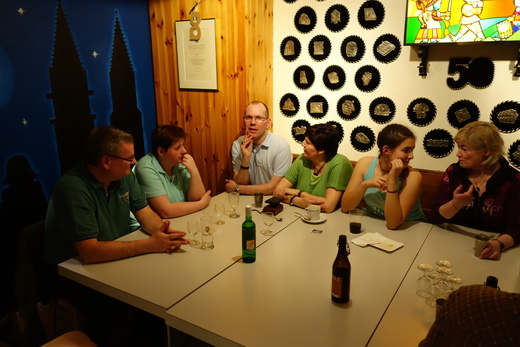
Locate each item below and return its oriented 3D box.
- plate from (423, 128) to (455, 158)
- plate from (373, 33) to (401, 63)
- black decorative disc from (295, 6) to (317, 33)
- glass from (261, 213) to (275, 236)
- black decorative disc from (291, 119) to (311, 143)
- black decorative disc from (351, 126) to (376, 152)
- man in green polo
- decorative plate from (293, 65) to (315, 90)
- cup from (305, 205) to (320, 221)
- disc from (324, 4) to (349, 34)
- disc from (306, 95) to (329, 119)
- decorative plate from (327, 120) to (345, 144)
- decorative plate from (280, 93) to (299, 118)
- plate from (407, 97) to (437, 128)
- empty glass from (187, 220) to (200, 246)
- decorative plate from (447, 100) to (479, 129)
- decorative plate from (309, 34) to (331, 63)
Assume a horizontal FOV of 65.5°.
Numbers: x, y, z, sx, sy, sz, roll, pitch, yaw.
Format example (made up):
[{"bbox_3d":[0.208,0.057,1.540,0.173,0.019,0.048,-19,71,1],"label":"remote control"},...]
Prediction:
[{"bbox_3d":[1.186,-0.201,2.687,0.187,0.187,0.020,9,18,31],"label":"plate"},{"bbox_3d":[0.842,-0.822,2.667,0.183,0.183,0.016,9,18,31],"label":"plate"},{"bbox_3d":[0.338,-1.136,2.992,0.187,0.187,0.020,9,18,31],"label":"black decorative disc"},{"bbox_3d":[0.046,0.272,2.171,0.063,0.113,0.063,0,15,0],"label":"glass"},{"bbox_3d":[0.331,-0.321,3.136,0.183,0.183,0.016,9,18,31],"label":"black decorative disc"},{"bbox_3d":[0.752,-0.257,2.960,0.187,0.187,0.020,9,18,31],"label":"black decorative disc"},{"bbox_3d":[-0.803,0.419,2.258,0.580,1.310,0.780,-14,20,-41],"label":"man in green polo"},{"bbox_3d":[0.347,-0.742,3.148,0.190,0.190,0.020,9,18,31],"label":"decorative plate"},{"bbox_3d":[0.309,0.231,2.374,0.094,0.067,0.074,10,18,34],"label":"cup"},{"bbox_3d":[0.536,-1.077,2.811,0.186,0.186,0.020,9,18,31],"label":"disc"},{"bbox_3d":[0.433,-0.495,3.023,0.183,0.183,0.016,9,18,31],"label":"disc"},{"bbox_3d":[0.541,-0.300,3.005,0.183,0.183,0.016,9,18,31],"label":"decorative plate"},{"bbox_3d":[0.238,-0.547,3.221,0.187,0.187,0.020,9,18,31],"label":"decorative plate"},{"bbox_3d":[1.078,-0.411,2.700,0.187,0.187,0.020,9,18,31],"label":"plate"},{"bbox_3d":[-0.345,0.308,2.106,0.064,0.123,0.064,0,15,0],"label":"empty glass"},{"bbox_3d":[1.271,-0.362,2.527,0.186,0.186,0.020,9,18,31],"label":"decorative plate"},{"bbox_3d":[0.453,-0.934,3.026,0.190,0.190,0.020,9,18,31],"label":"decorative plate"}]

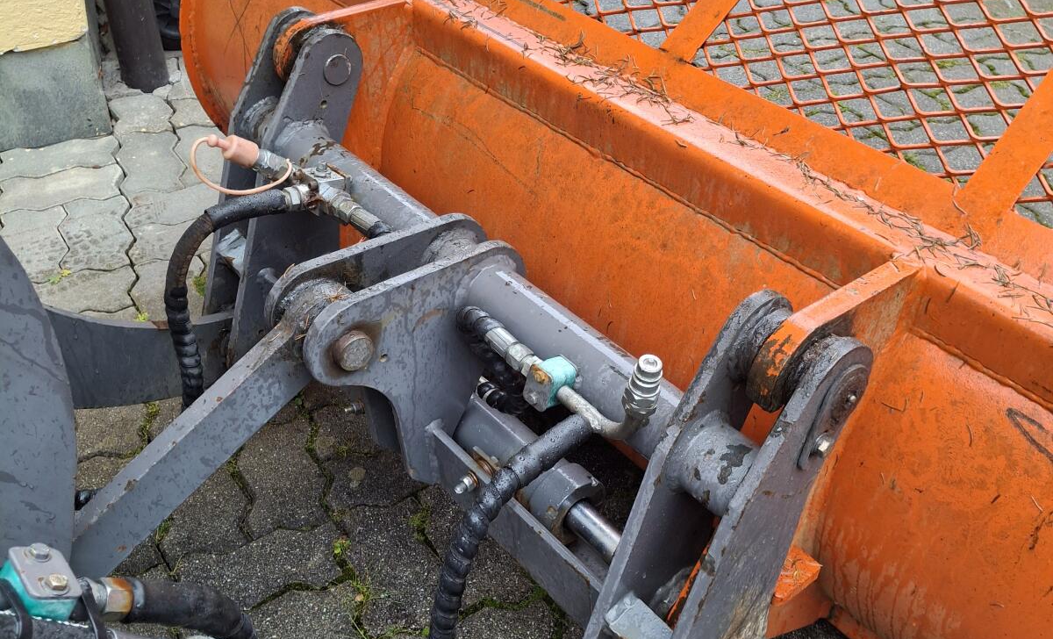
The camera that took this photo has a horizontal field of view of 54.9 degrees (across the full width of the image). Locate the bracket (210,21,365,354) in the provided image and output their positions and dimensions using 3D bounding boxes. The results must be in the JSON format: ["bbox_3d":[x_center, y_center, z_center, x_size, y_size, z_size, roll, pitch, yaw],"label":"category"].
[{"bbox_3d":[-0.332,-0.171,1.472,0.243,0.555,0.092,-16,40,-39],"label":"bracket"}]

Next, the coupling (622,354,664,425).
[{"bbox_3d":[0.094,0.057,0.812,0.030,0.061,0.030,4,43,-4],"label":"coupling"}]

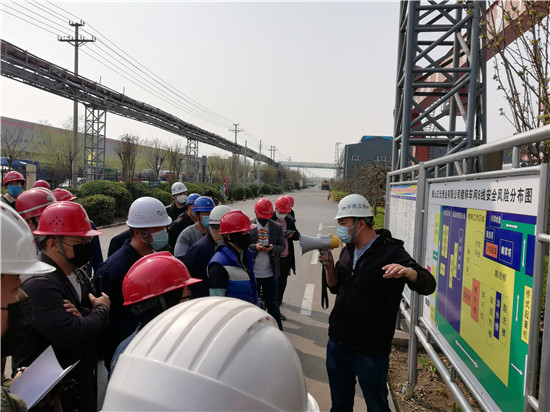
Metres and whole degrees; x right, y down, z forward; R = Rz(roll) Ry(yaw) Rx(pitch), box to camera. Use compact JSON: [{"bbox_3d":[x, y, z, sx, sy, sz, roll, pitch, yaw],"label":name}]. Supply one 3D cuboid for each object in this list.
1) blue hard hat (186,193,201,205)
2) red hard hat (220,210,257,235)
[{"bbox_3d":[-1.094,-0.089,5.900,0.280,0.160,0.220,-6,3,-4],"label":"blue hard hat"},{"bbox_3d":[-0.267,0.117,3.050,0.285,0.160,0.220,-1,2,20],"label":"red hard hat"}]

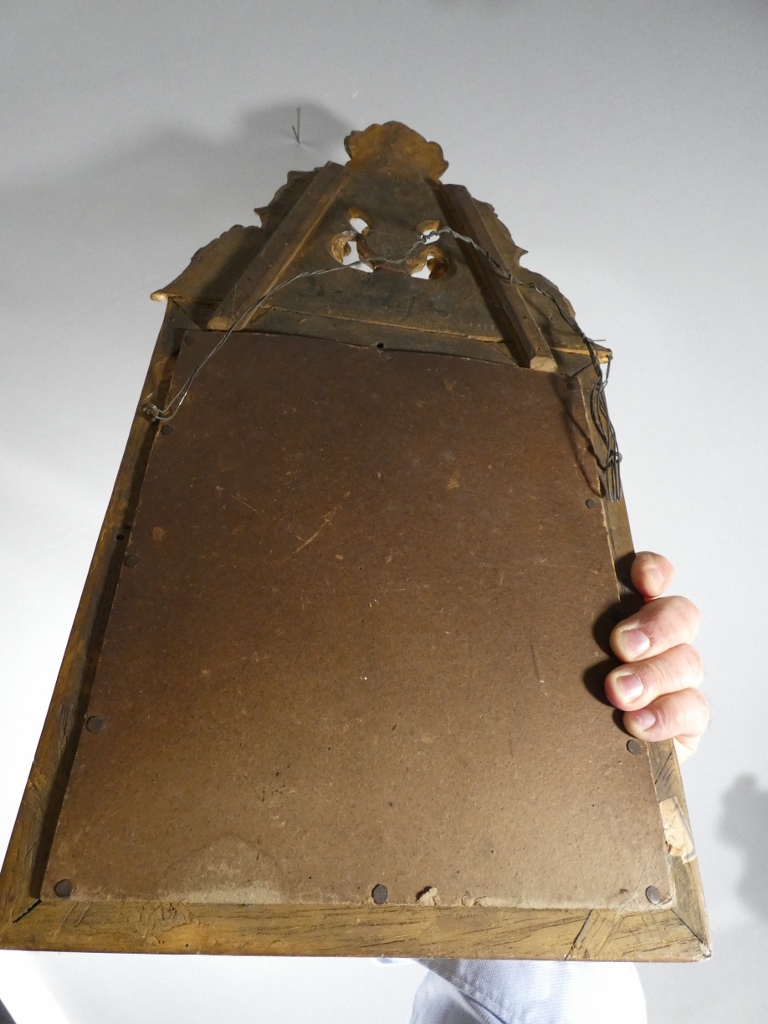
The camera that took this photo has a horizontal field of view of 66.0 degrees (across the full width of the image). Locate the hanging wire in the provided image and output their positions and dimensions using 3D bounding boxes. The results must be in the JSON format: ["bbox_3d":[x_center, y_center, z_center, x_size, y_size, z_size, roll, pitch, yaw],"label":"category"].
[{"bbox_3d":[0.009,-0.103,0.332,0.247,0.195,0.032,5,-29,-6],"label":"hanging wire"}]

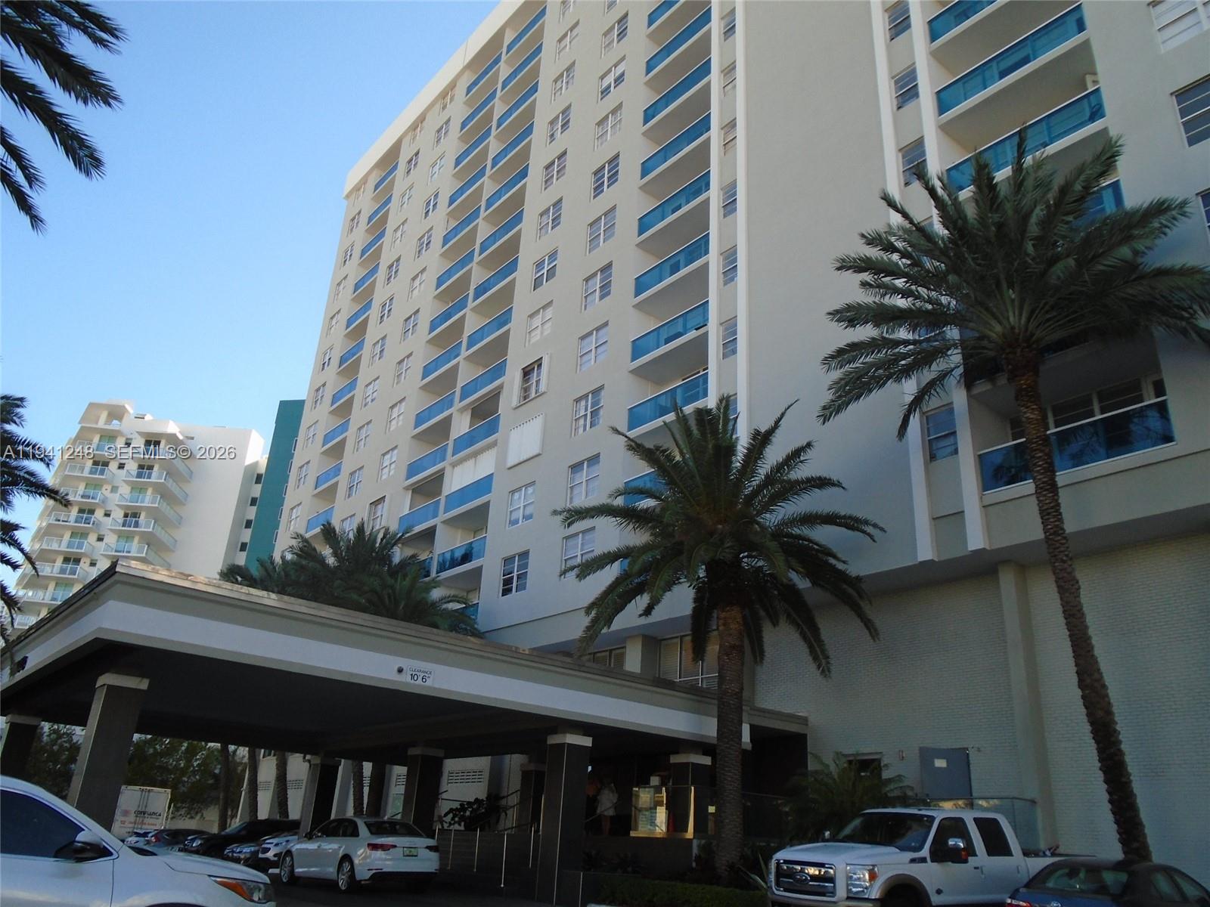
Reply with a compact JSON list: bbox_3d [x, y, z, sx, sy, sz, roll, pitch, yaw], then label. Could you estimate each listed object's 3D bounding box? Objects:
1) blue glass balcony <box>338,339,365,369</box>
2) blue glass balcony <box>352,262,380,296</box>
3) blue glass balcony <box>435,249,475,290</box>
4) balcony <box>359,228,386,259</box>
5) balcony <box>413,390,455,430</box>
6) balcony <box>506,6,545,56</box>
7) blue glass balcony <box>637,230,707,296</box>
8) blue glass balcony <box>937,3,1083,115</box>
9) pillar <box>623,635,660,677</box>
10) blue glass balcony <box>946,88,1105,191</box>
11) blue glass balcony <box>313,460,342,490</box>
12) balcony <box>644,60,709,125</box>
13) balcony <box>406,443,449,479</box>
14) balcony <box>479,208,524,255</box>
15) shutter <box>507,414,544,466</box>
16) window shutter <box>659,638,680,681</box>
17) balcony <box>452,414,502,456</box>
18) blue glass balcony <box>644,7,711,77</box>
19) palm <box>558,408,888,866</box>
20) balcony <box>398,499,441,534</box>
[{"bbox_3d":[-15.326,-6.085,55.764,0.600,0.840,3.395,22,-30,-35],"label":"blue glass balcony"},{"bbox_3d":[-15.308,-11.156,58.315,0.120,0.930,3.431,22,-30,-35],"label":"blue glass balcony"},{"bbox_3d":[-7.810,-9.533,47.461,0.120,0.930,3.794,22,-30,-35],"label":"blue glass balcony"},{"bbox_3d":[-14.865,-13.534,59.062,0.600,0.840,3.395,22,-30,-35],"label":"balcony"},{"bbox_3d":[-8.270,-2.060,44.141,0.120,0.930,3.794,22,-30,-35],"label":"balcony"},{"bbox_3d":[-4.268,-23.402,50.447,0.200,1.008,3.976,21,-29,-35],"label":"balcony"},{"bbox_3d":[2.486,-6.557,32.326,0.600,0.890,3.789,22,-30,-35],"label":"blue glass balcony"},{"bbox_3d":[10.382,-10.086,23.489,0.120,0.930,3.926,22,-30,-35],"label":"blue glass balcony"},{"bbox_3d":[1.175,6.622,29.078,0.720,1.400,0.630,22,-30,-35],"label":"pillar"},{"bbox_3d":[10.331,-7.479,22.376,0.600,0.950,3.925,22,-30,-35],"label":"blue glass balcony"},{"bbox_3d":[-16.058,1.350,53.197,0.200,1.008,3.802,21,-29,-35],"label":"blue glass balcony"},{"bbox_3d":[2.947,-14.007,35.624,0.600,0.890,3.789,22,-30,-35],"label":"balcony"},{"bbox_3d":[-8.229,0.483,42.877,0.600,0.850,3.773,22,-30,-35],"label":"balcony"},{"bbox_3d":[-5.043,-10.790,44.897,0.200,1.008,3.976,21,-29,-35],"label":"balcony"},{"bbox_3d":[-3.124,-0.486,36.046,0.140,1.740,2.150,22,-30,-35],"label":"shutter"},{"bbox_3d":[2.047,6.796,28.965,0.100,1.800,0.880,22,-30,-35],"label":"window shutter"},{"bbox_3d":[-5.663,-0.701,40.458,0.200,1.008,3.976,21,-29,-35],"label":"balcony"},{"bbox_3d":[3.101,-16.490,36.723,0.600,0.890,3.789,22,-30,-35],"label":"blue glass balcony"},{"bbox_3d":[2.139,3.431,16.709,6.300,9.600,6.300,22,-30,-35],"label":"palm"},{"bbox_3d":[-8.582,2.997,42.406,0.200,1.008,3.976,21,-29,-35],"label":"balcony"}]

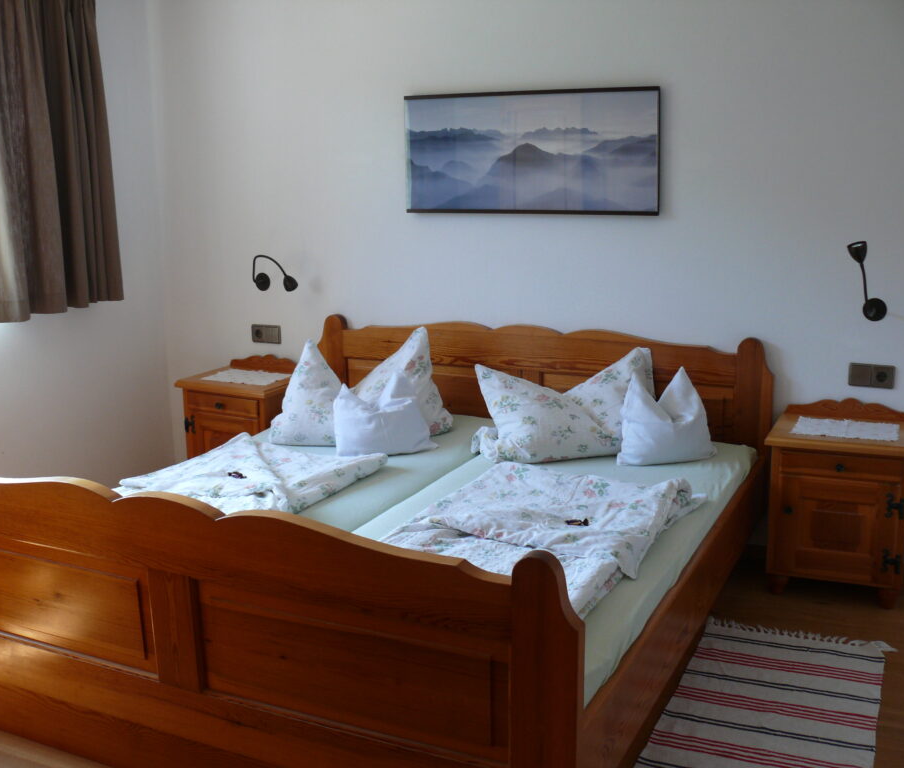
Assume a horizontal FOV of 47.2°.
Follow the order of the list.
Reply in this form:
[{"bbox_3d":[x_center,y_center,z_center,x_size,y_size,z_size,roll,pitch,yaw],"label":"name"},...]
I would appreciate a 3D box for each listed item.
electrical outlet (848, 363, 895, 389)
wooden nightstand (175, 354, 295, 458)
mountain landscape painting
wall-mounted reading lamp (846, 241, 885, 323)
[{"bbox_3d":[1.447,-0.028,3.567,0.153,0.082,0.013,5,13,26],"label":"electrical outlet"},{"bbox_3d":[-0.893,0.214,4.569,0.476,0.642,0.371,5,13,26],"label":"wooden nightstand"},{"bbox_3d":[0.286,-0.881,3.962,1.046,0.460,0.028,5,13,26],"label":"mountain landscape painting"},{"bbox_3d":[1.379,-0.336,3.444,0.132,0.282,0.170,5,13,26],"label":"wall-mounted reading lamp"}]

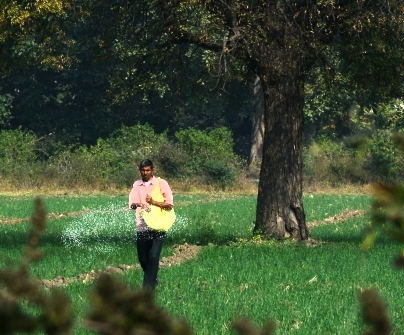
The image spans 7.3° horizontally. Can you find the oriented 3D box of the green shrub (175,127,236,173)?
[{"bbox_3d":[0.126,-0.578,115.000,2.250,1.850,1.800,0,0,0],"label":"green shrub"}]

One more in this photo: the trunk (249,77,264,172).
[{"bbox_3d":[2.087,-1.647,122.000,0.580,3.800,0.550,0,0,0],"label":"trunk"}]

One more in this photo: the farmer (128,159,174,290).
[{"bbox_3d":[-0.614,0.723,38.700,0.560,1.670,0.450,0,0,14],"label":"farmer"}]

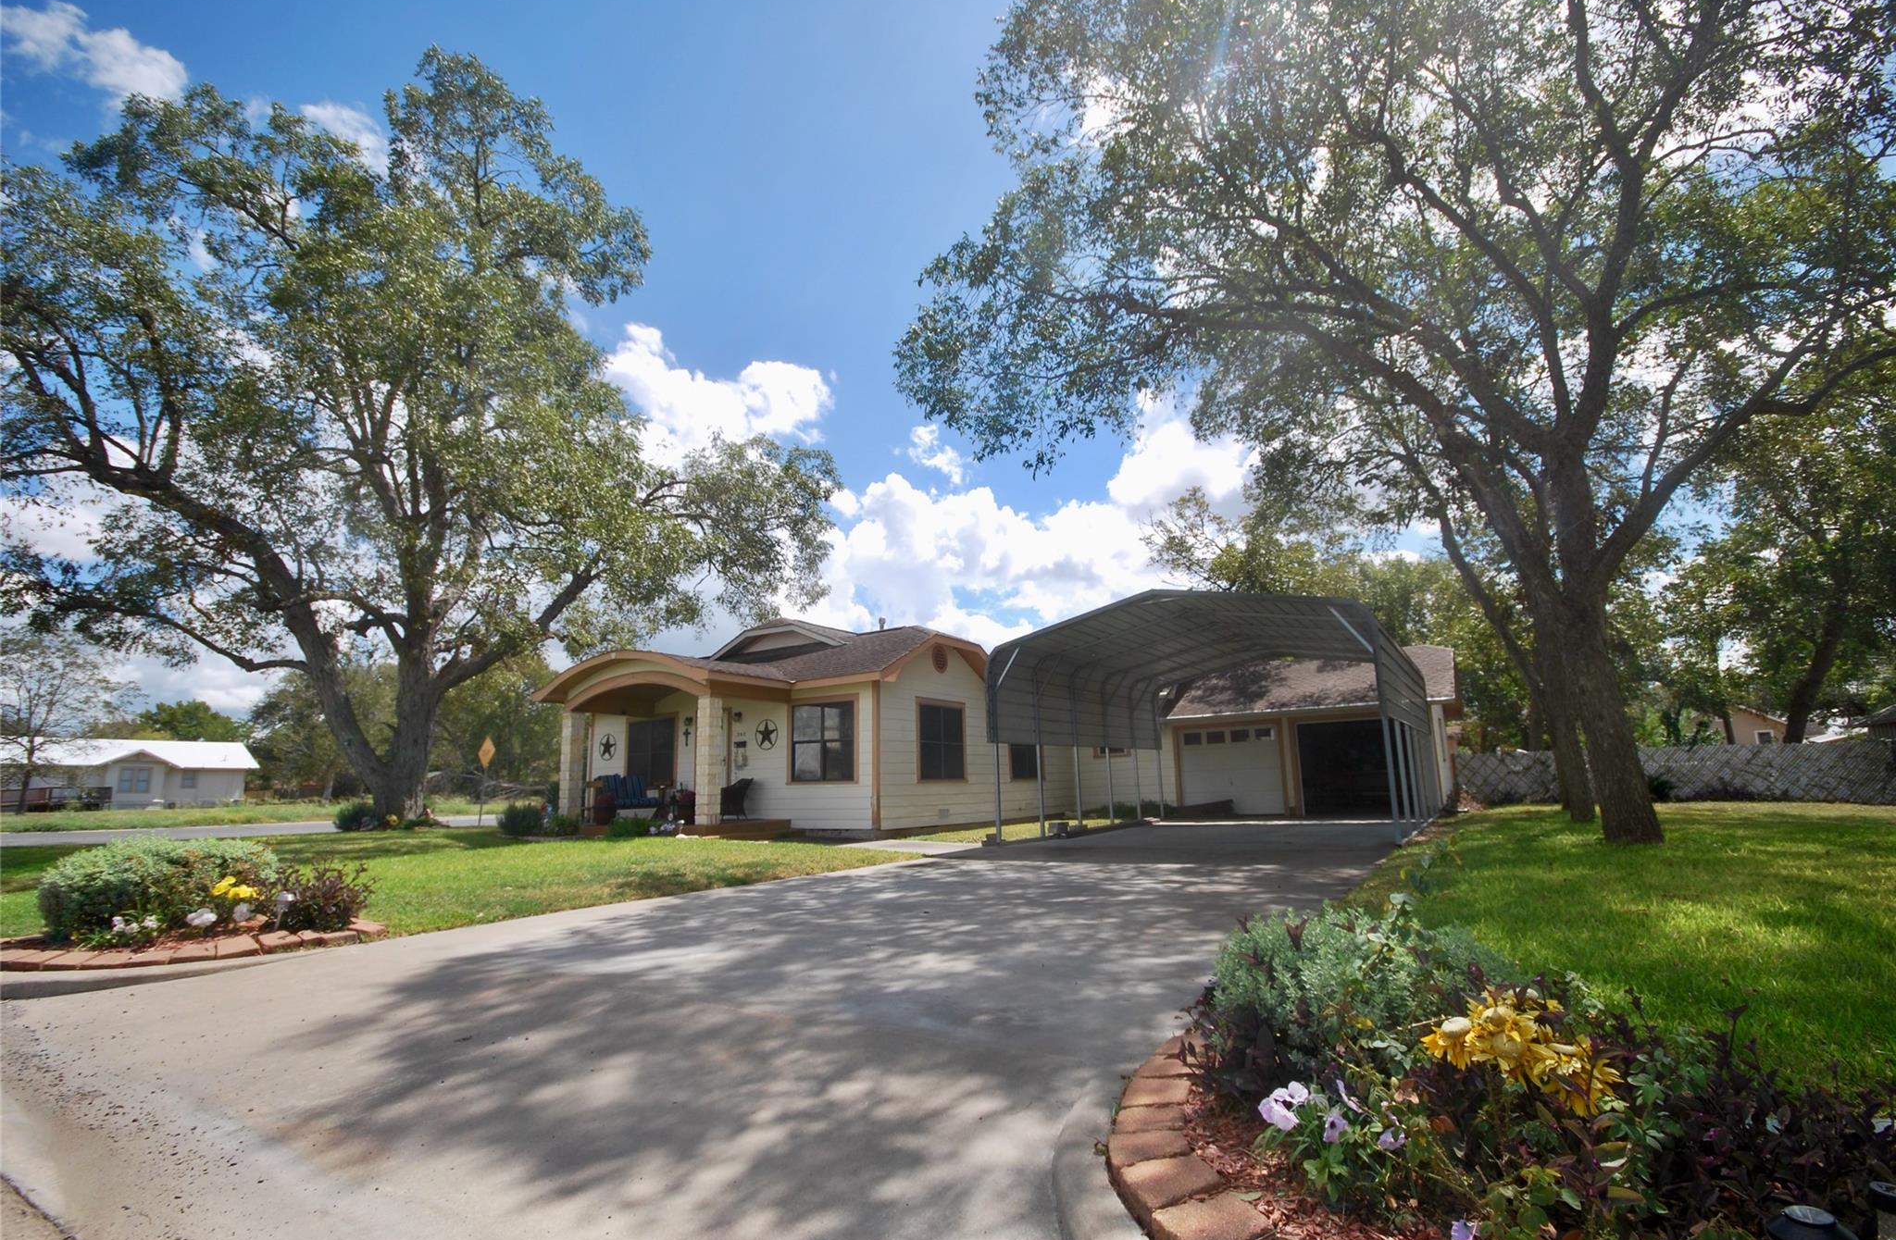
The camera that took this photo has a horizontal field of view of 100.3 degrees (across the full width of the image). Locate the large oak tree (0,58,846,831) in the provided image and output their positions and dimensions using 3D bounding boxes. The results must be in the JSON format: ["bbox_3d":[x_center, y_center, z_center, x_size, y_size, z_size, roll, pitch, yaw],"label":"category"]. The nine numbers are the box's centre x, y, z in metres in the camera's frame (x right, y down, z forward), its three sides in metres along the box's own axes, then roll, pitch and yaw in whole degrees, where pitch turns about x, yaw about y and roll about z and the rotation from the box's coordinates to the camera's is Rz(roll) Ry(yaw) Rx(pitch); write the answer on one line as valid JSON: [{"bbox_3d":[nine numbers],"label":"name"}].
[{"bbox_3d":[-14.241,-4.431,22.331,20.500,20.000,18.000,6,-13,-33],"label":"large oak tree"}]

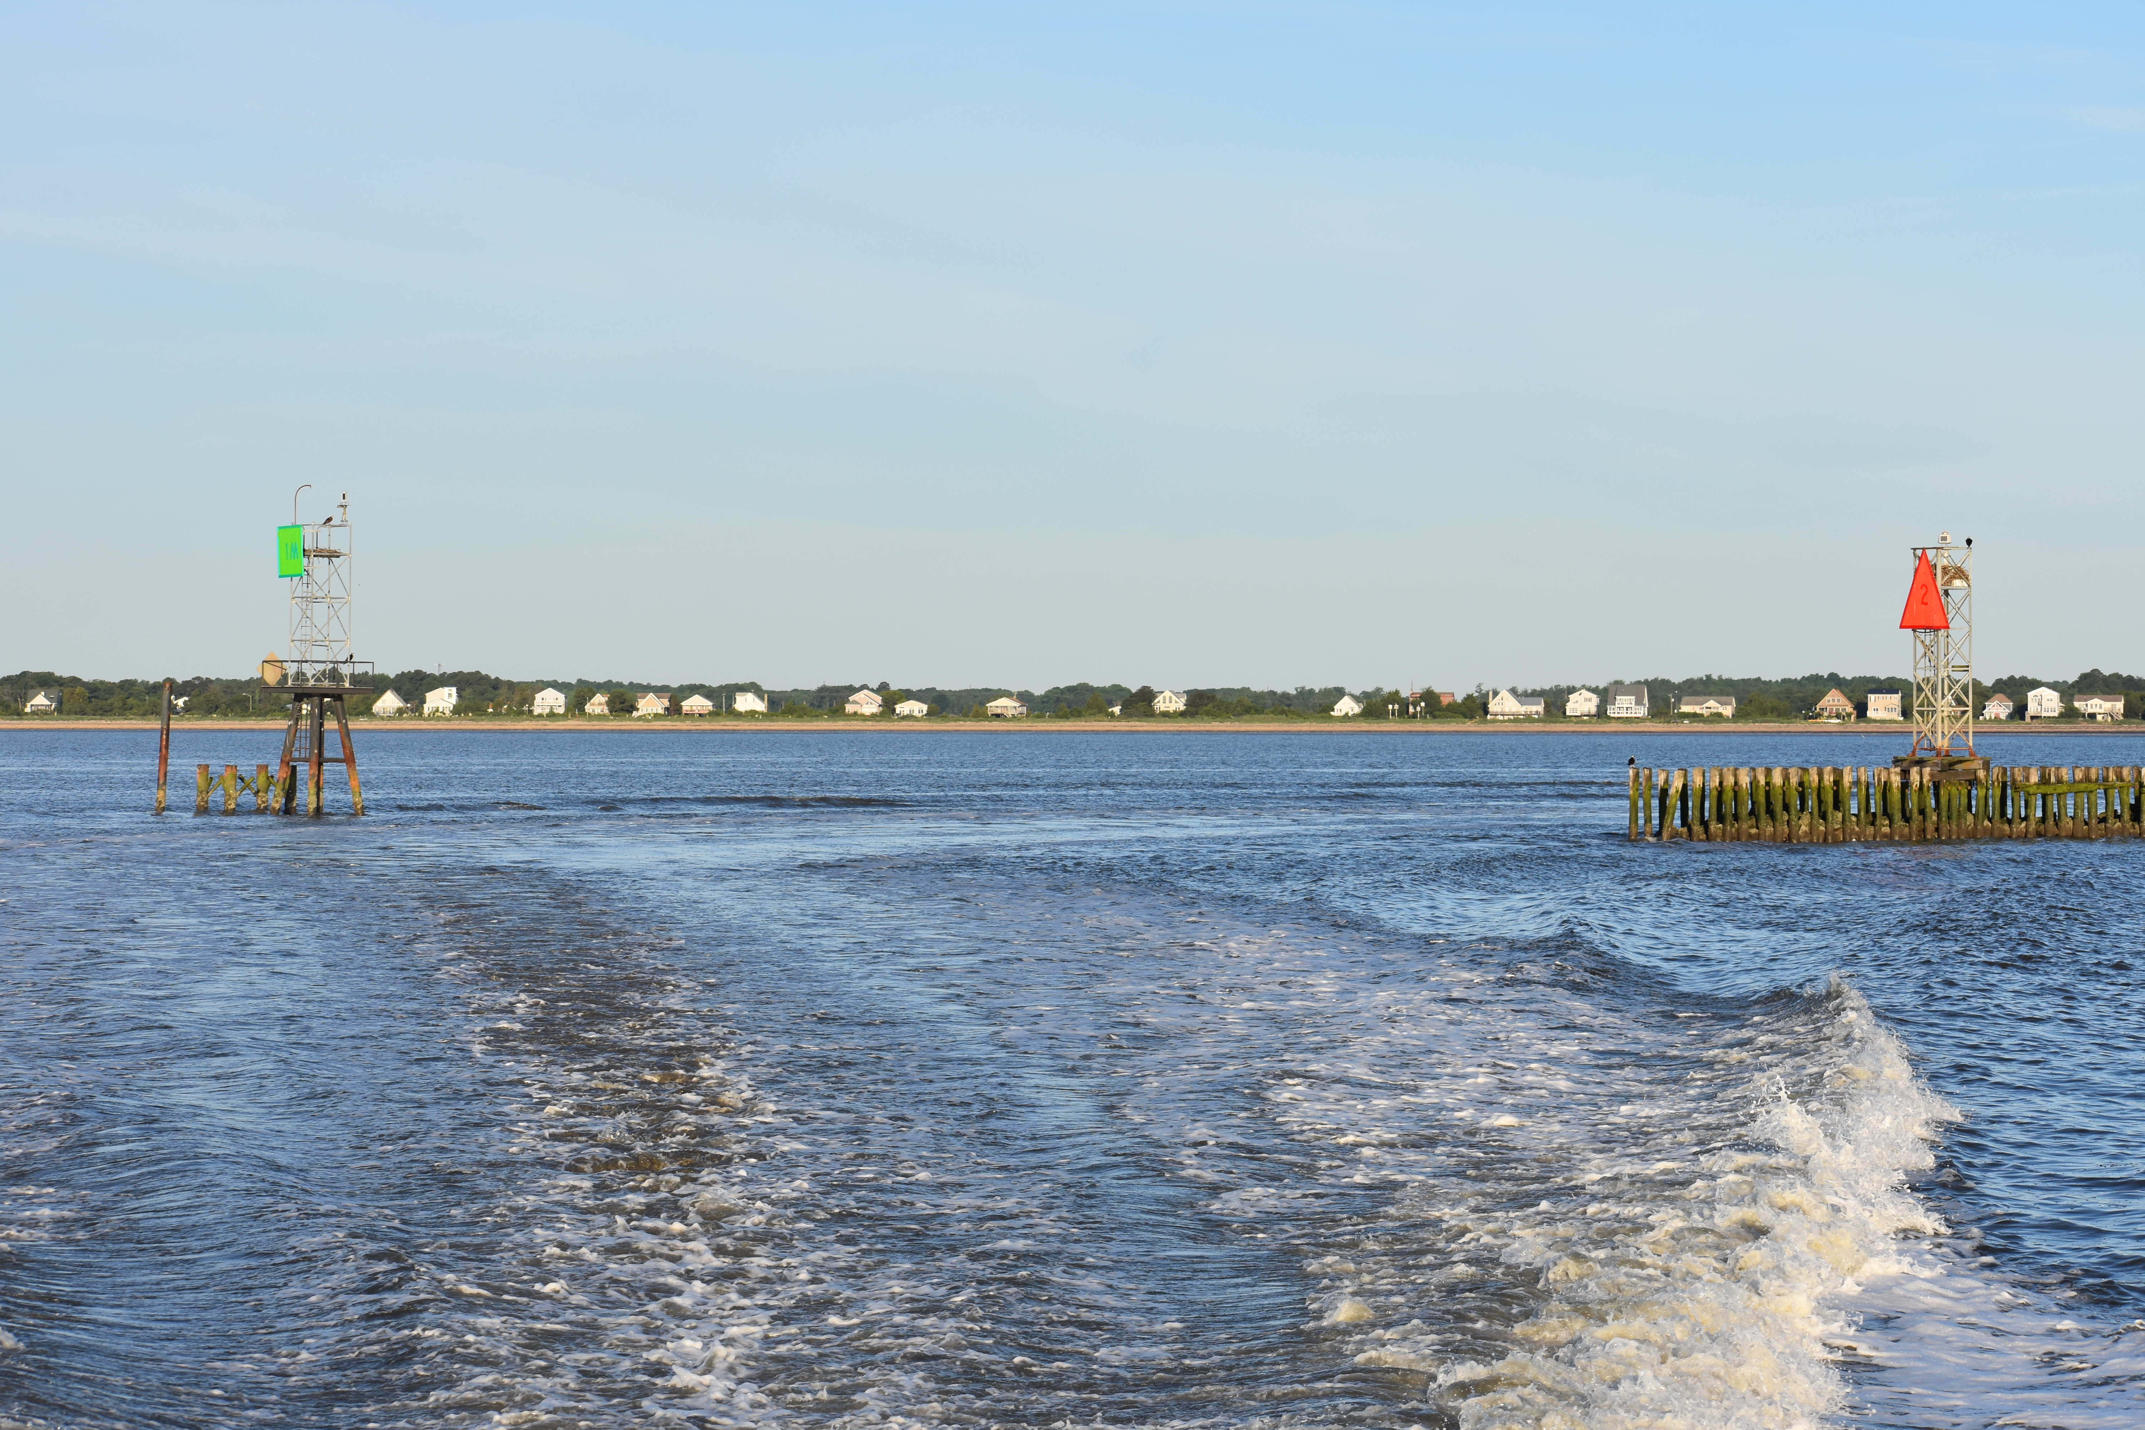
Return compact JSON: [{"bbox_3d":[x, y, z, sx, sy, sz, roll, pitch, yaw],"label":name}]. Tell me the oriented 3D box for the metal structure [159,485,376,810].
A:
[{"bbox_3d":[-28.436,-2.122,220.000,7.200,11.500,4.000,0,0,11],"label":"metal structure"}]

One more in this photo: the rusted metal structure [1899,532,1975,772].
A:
[{"bbox_3d":[25.999,-1.929,187.000,1.400,7.050,2.400,0,0,-35],"label":"rusted metal structure"}]

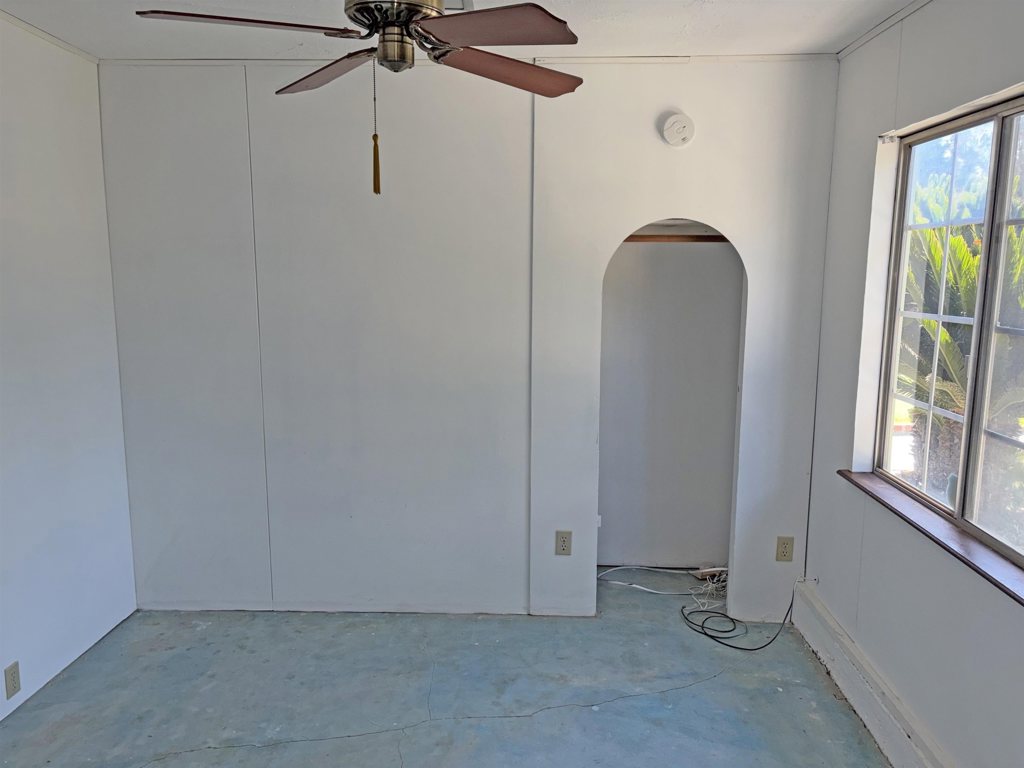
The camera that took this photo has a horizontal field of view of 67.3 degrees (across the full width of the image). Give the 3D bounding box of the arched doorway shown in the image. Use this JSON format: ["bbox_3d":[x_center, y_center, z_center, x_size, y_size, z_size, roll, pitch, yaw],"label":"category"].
[{"bbox_3d":[0.698,0.182,3.438,0.625,1.797,0.110,1,9,2],"label":"arched doorway"}]

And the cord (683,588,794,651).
[{"bbox_3d":[1.025,1.000,3.427,0.480,0.190,0.420,1,9,2],"label":"cord"}]

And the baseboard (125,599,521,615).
[{"bbox_3d":[-0.838,1.043,3.577,1.845,0.050,0.015,1,9,2],"label":"baseboard"}]

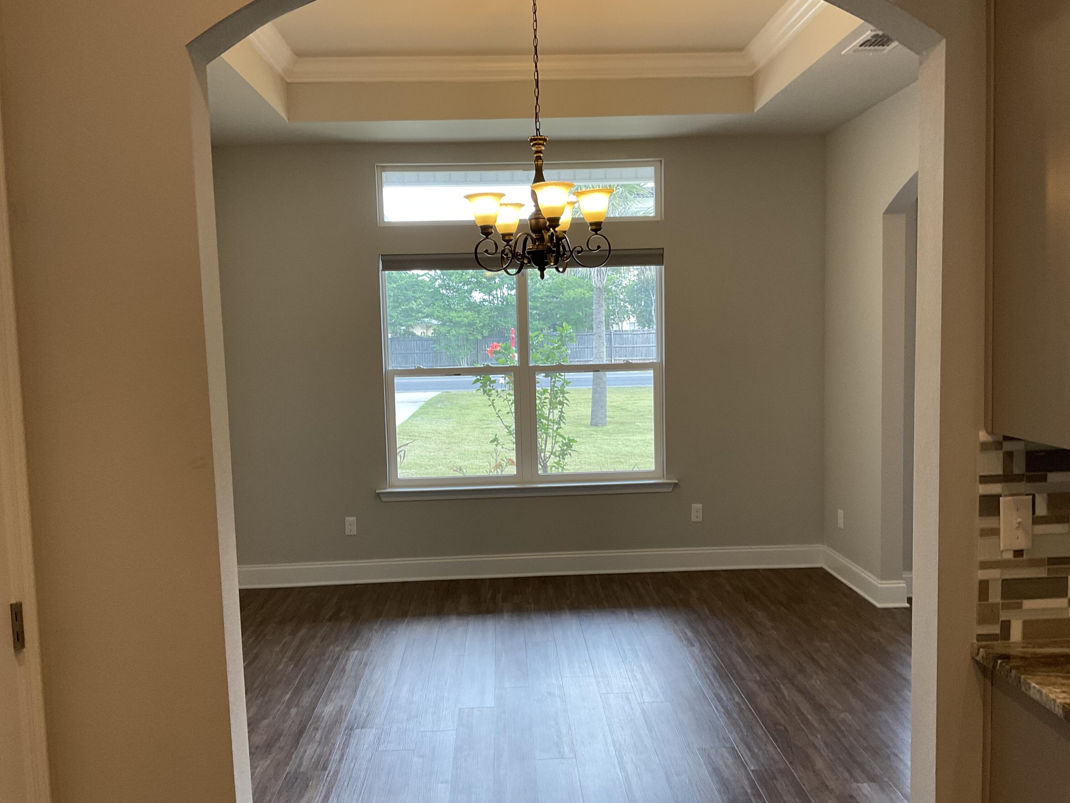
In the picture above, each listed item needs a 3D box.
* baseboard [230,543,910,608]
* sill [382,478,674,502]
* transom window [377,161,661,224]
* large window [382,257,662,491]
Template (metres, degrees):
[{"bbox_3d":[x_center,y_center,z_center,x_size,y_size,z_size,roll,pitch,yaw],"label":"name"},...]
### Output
[{"bbox_3d":[0.081,1.102,5.375,3.980,0.147,0.890,-2,5,-2],"label":"baseboard"},{"bbox_3d":[-0.044,0.572,5.787,1.931,0.082,0.110,-2,5,-2],"label":"sill"},{"bbox_3d":[-0.087,-1.311,5.670,1.791,0.379,0.120,-2,5,-2],"label":"transom window"},{"bbox_3d":[-0.063,-0.208,5.765,1.789,1.481,0.120,-2,5,-2],"label":"large window"}]

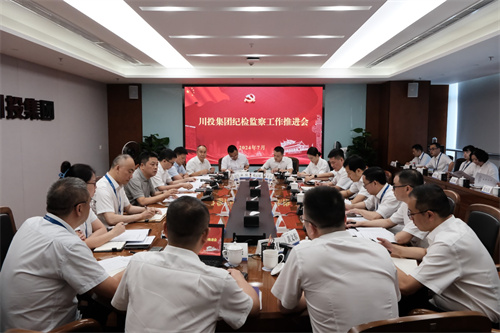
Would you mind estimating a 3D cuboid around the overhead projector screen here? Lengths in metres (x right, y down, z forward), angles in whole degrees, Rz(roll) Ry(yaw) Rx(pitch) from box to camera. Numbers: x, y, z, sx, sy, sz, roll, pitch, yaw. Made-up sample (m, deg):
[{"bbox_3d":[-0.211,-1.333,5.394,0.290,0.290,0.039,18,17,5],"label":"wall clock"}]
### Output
[{"bbox_3d":[0.106,-0.930,8.852,3.238,1.824,0.060,0,5,1],"label":"overhead projector screen"}]

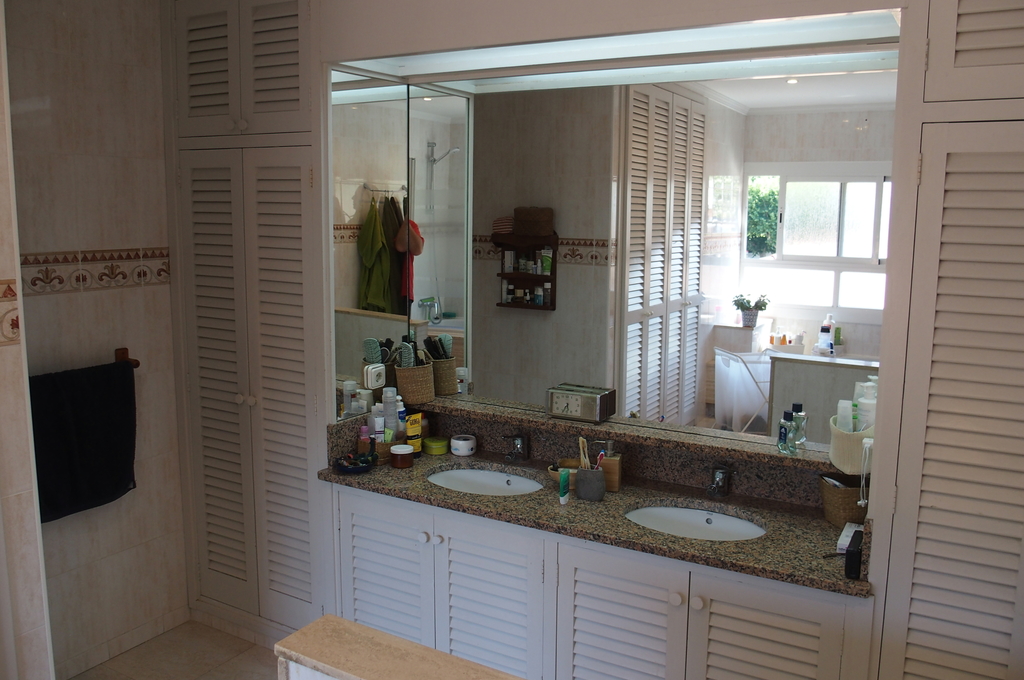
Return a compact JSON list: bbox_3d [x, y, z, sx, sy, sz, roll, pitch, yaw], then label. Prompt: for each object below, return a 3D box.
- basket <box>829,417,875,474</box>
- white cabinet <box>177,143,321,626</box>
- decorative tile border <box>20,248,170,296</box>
[{"bbox_3d":[1.015,0.304,2.422,0.180,0.140,0.190,5,9,30],"label":"basket"},{"bbox_3d":[-0.910,0.174,3.390,0.700,1.850,0.440,5,9,30],"label":"white cabinet"},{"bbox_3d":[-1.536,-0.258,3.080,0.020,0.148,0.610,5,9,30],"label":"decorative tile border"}]

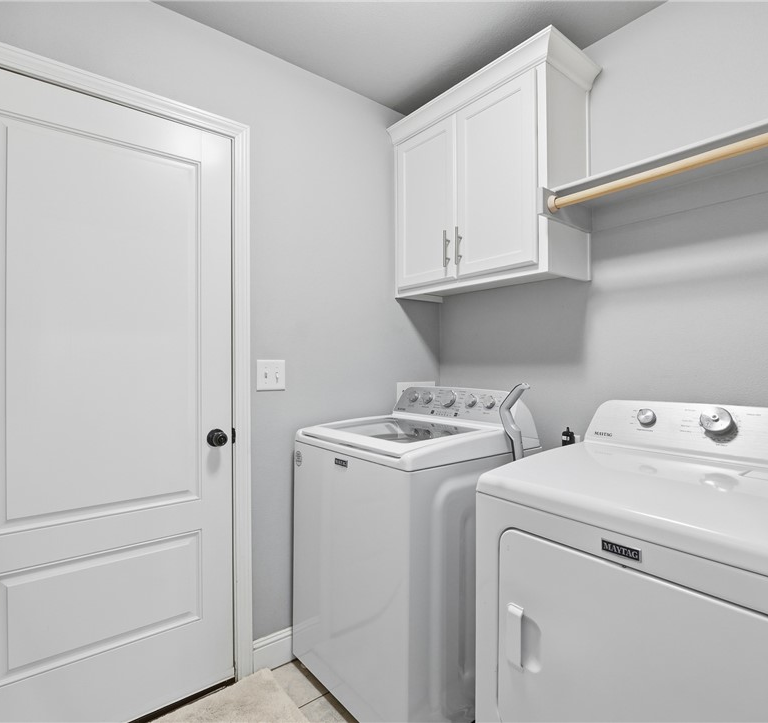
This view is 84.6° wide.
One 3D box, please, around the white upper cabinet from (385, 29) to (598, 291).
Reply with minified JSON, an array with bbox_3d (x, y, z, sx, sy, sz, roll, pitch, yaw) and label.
[{"bbox_3d":[0.423,-0.706,1.808,0.365,0.795,0.830,0,0,-39],"label":"white upper cabinet"}]

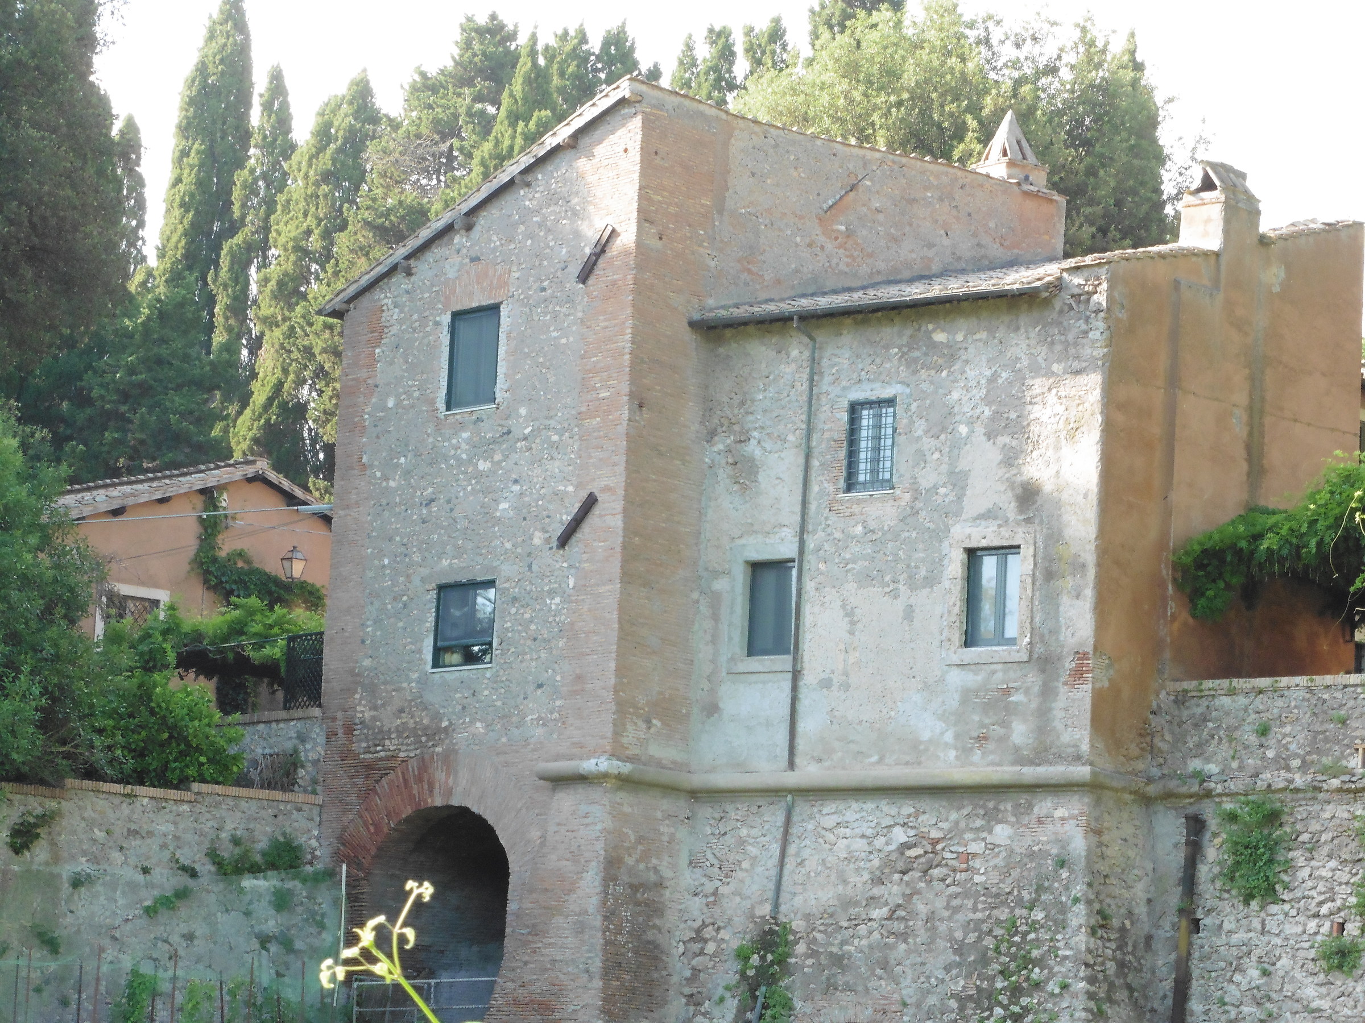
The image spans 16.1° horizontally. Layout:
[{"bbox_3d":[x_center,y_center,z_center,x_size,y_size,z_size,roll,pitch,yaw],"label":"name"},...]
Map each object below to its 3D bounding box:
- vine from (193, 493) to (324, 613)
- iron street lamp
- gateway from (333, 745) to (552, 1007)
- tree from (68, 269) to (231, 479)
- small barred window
[{"bbox_3d":[-6.529,0.681,75.818,0.500,2.000,2.745,-4,-11,42],"label":"vine"},{"bbox_3d":[-6.132,0.809,76.000,0.310,0.530,0.310,-5,-11,44],"label":"iron street lamp"},{"bbox_3d":[-2.936,5.162,65.303,1.000,3.852,4.992,9,-10,-37],"label":"gateway"},{"bbox_3d":[-10.025,-1.746,90.000,3.300,5.600,3.300,3,-8,0],"label":"tree"},{"bbox_3d":[2.451,-0.840,61.817,0.200,1.205,0.852,10,-11,-43],"label":"small barred window"}]

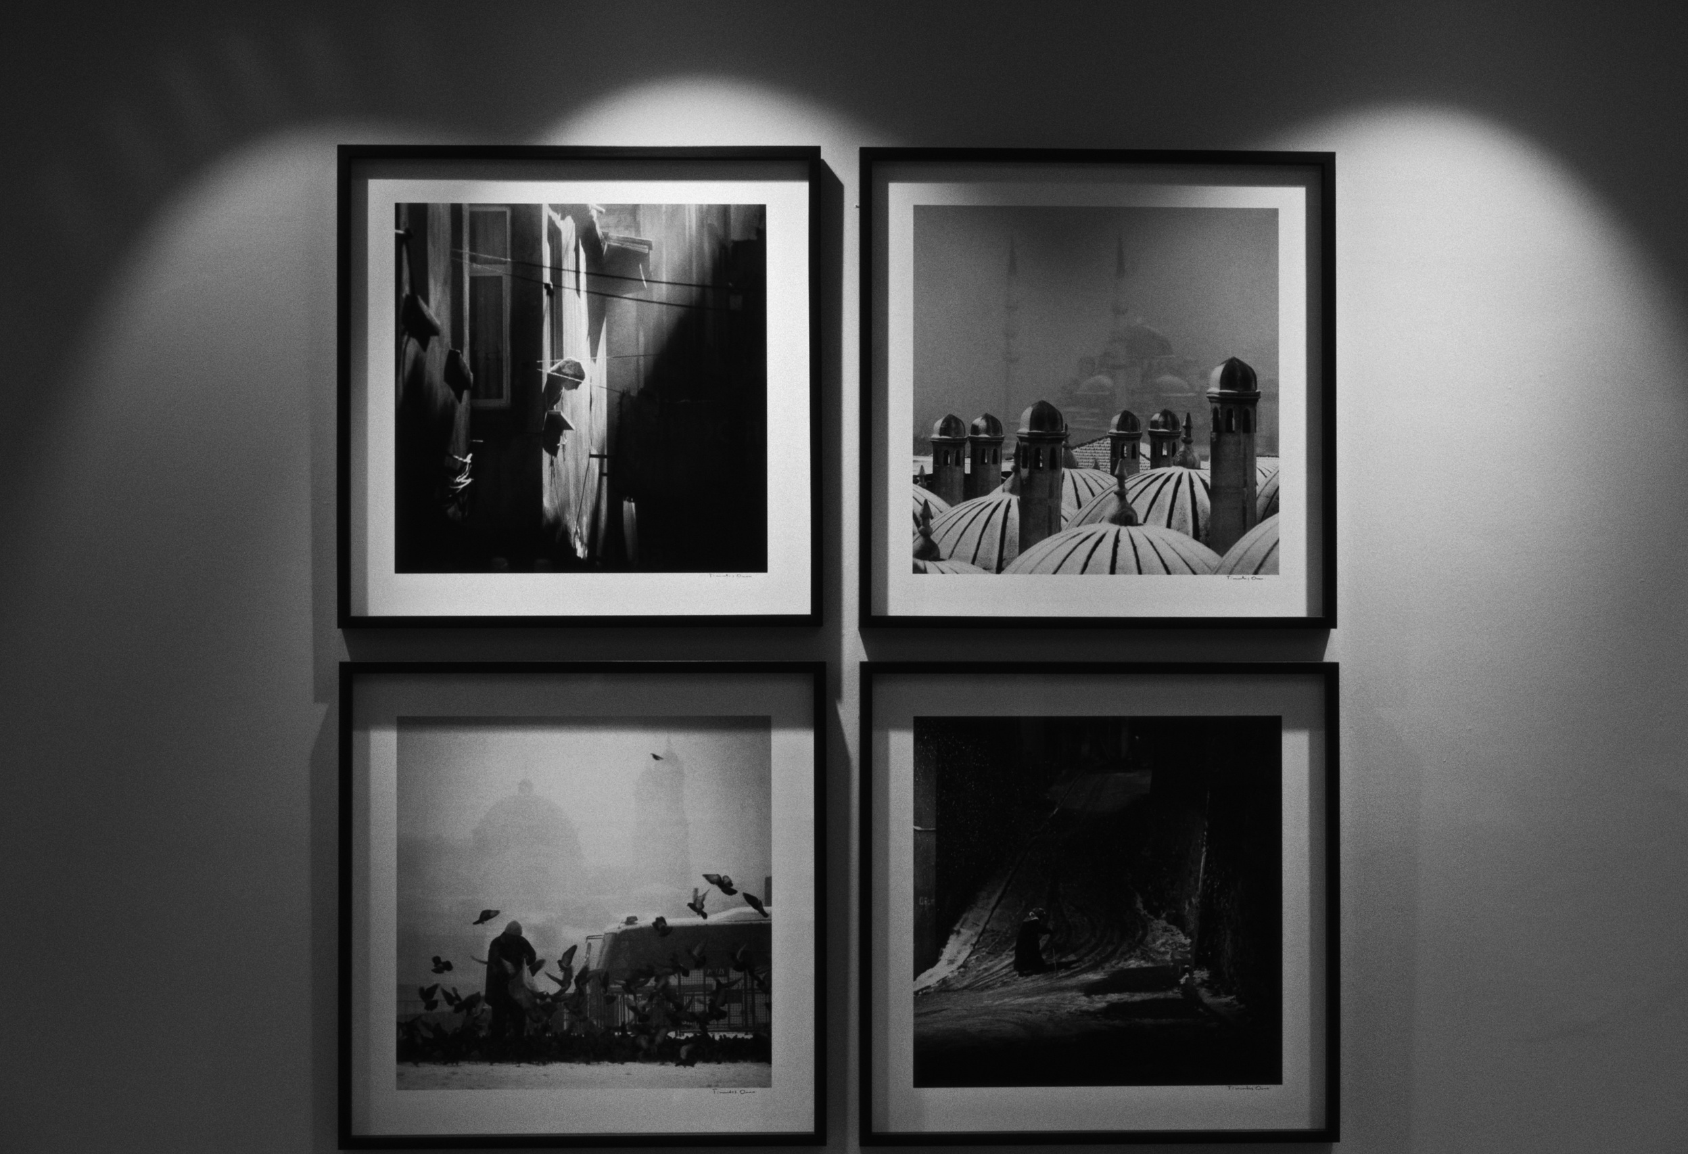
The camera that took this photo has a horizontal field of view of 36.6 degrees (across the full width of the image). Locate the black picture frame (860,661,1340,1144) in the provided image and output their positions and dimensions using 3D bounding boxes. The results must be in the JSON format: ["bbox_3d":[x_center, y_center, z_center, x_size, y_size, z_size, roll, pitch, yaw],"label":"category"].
[{"bbox_3d":[0.309,0.394,3.087,0.580,0.580,0.030,0,-1,-2],"label":"black picture frame"}]

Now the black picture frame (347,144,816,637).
[{"bbox_3d":[-0.316,-0.229,3.075,0.580,0.580,0.030,0,-1,-2],"label":"black picture frame"}]

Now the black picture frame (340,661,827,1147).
[{"bbox_3d":[-0.311,0.393,3.063,0.580,0.580,0.030,0,-1,-2],"label":"black picture frame"}]

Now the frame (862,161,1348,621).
[{"bbox_3d":[0.308,-0.227,3.100,0.580,0.580,0.030,0,-1,-2],"label":"frame"}]

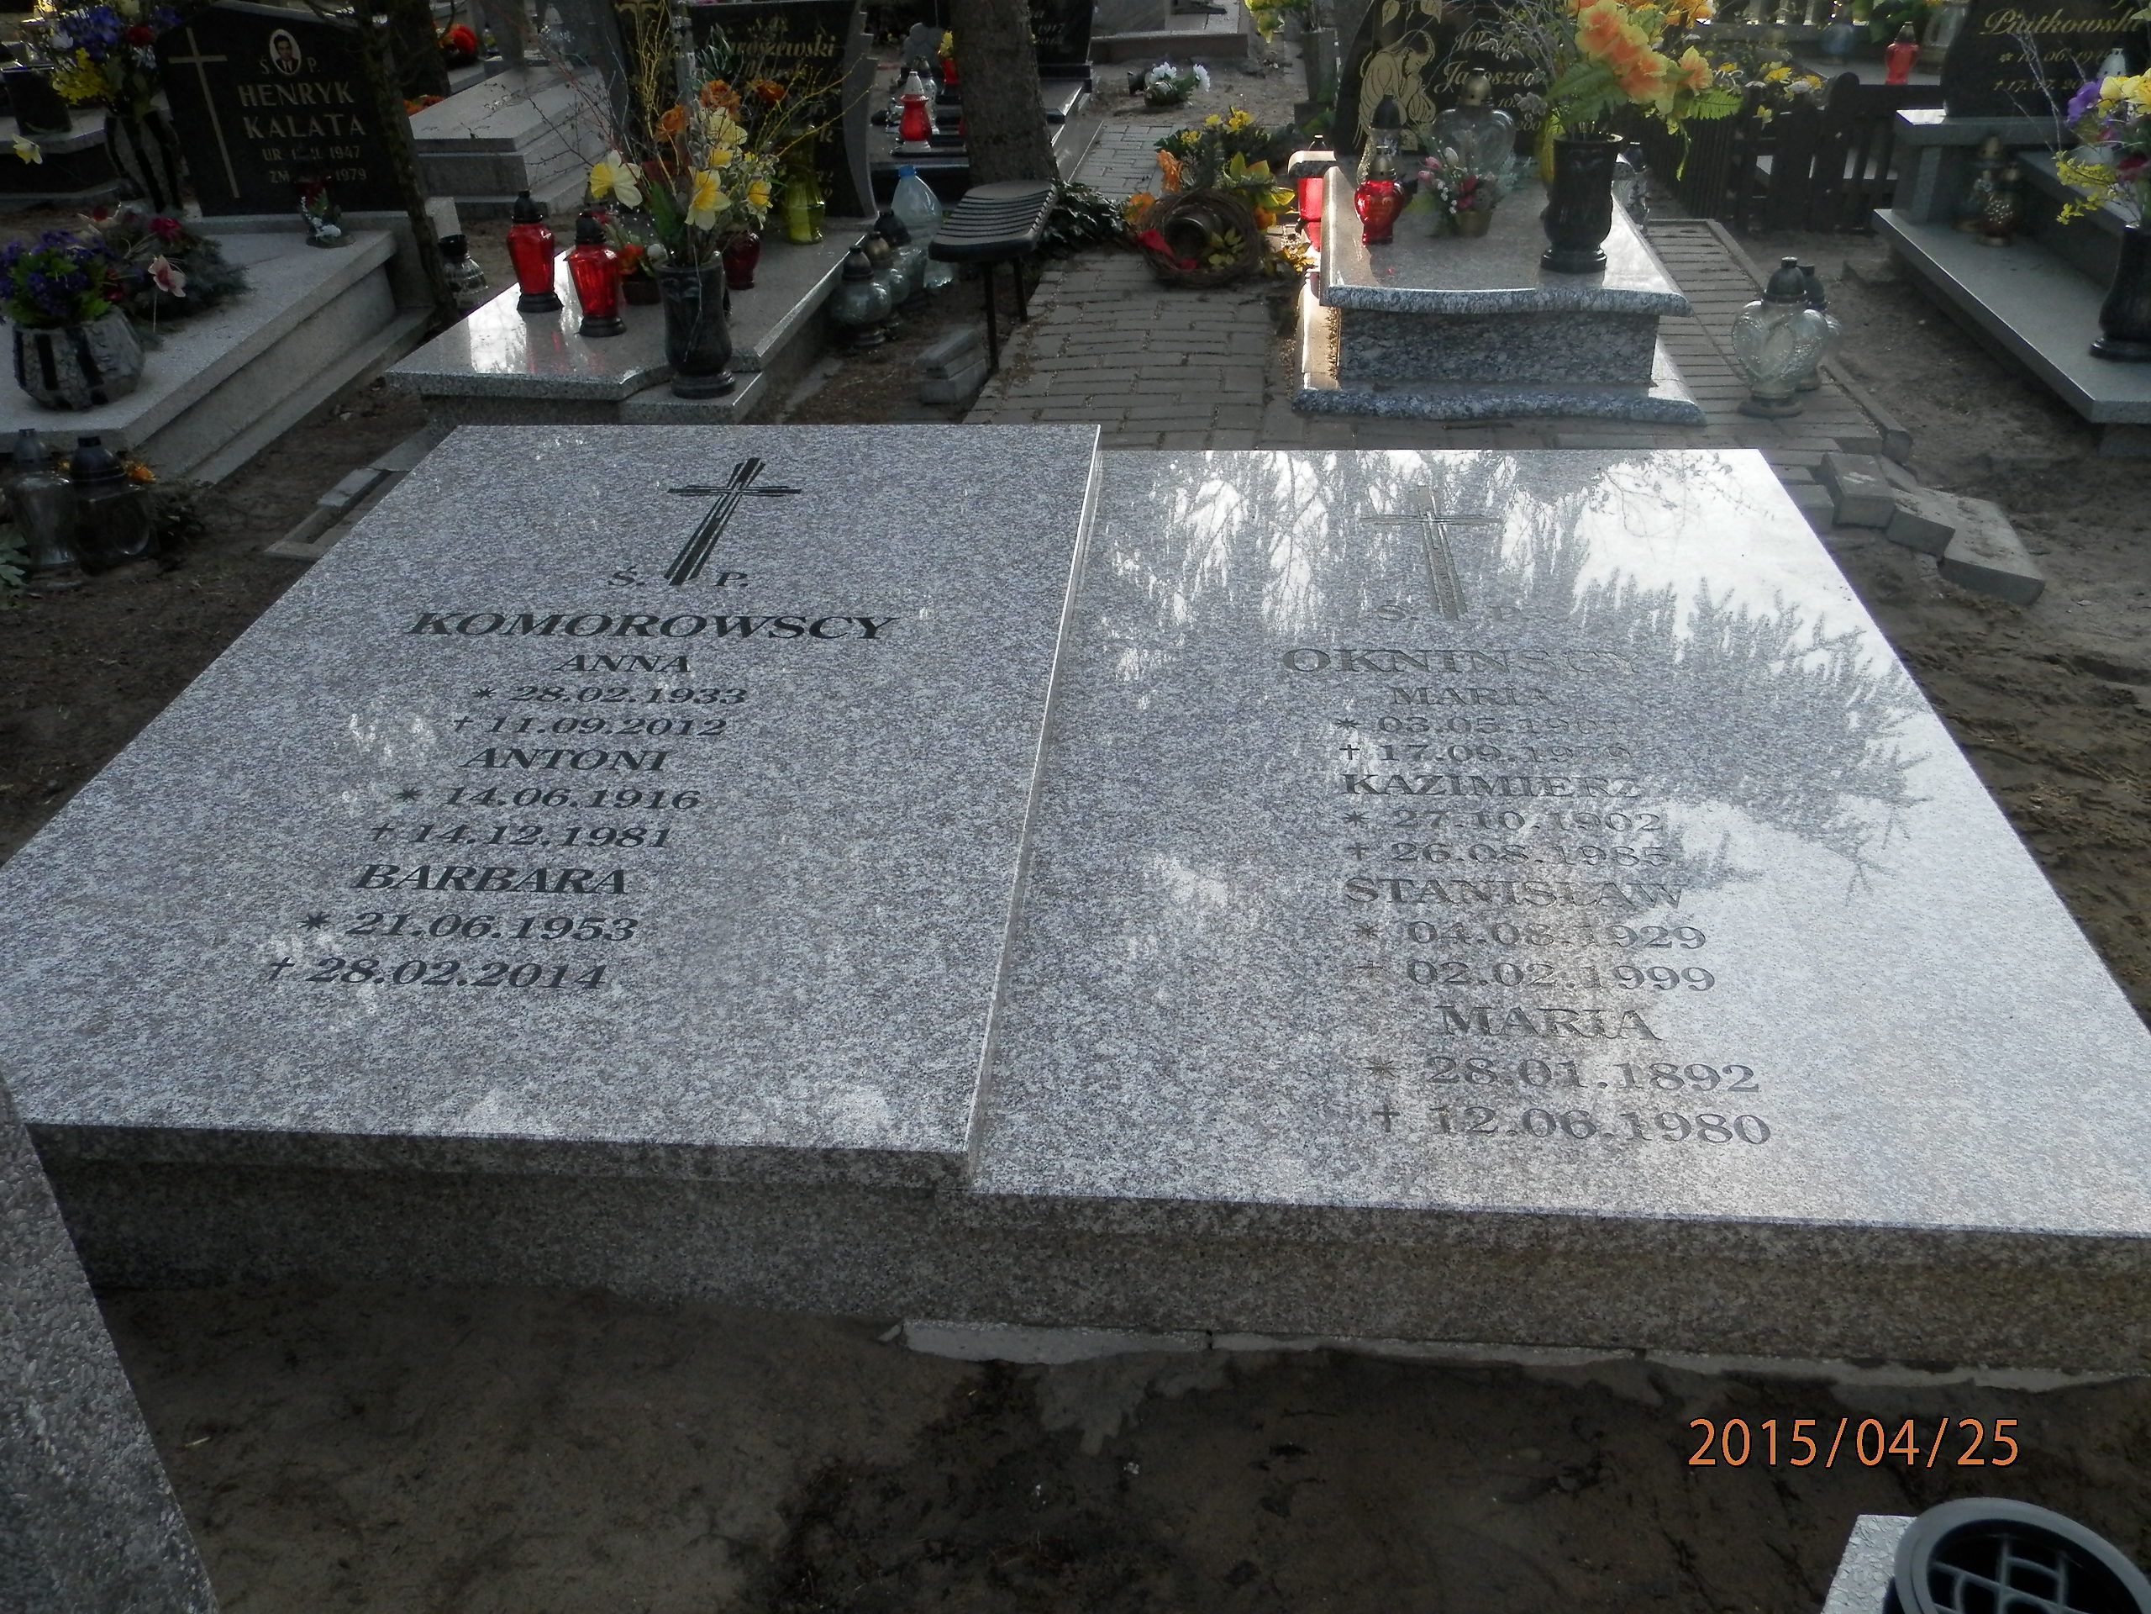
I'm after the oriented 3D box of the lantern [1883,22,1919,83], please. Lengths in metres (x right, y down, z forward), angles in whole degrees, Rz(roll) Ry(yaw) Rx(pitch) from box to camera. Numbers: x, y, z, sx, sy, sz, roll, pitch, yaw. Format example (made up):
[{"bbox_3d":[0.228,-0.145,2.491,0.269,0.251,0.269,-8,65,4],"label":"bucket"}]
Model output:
[{"bbox_3d":[2.882,-2.614,6.055,0.121,0.203,0.103,3,30,8],"label":"lantern"}]

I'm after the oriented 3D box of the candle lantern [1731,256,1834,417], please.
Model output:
[{"bbox_3d":[1.516,-1.015,3.747,0.205,0.320,0.140,14,34,24],"label":"candle lantern"}]

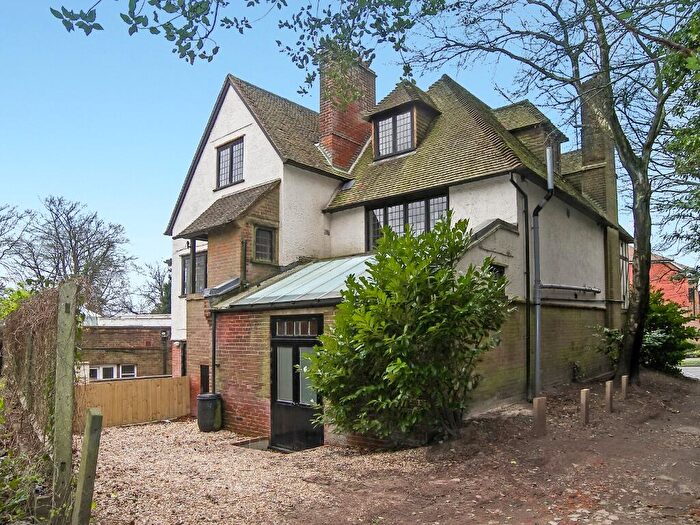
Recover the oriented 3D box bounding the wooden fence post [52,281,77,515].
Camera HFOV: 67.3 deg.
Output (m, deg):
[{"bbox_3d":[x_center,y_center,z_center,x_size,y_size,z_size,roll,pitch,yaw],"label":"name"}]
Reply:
[{"bbox_3d":[-2.336,1.099,4.303,0.125,1.892,0.110,-1,-6,-14],"label":"wooden fence post"}]

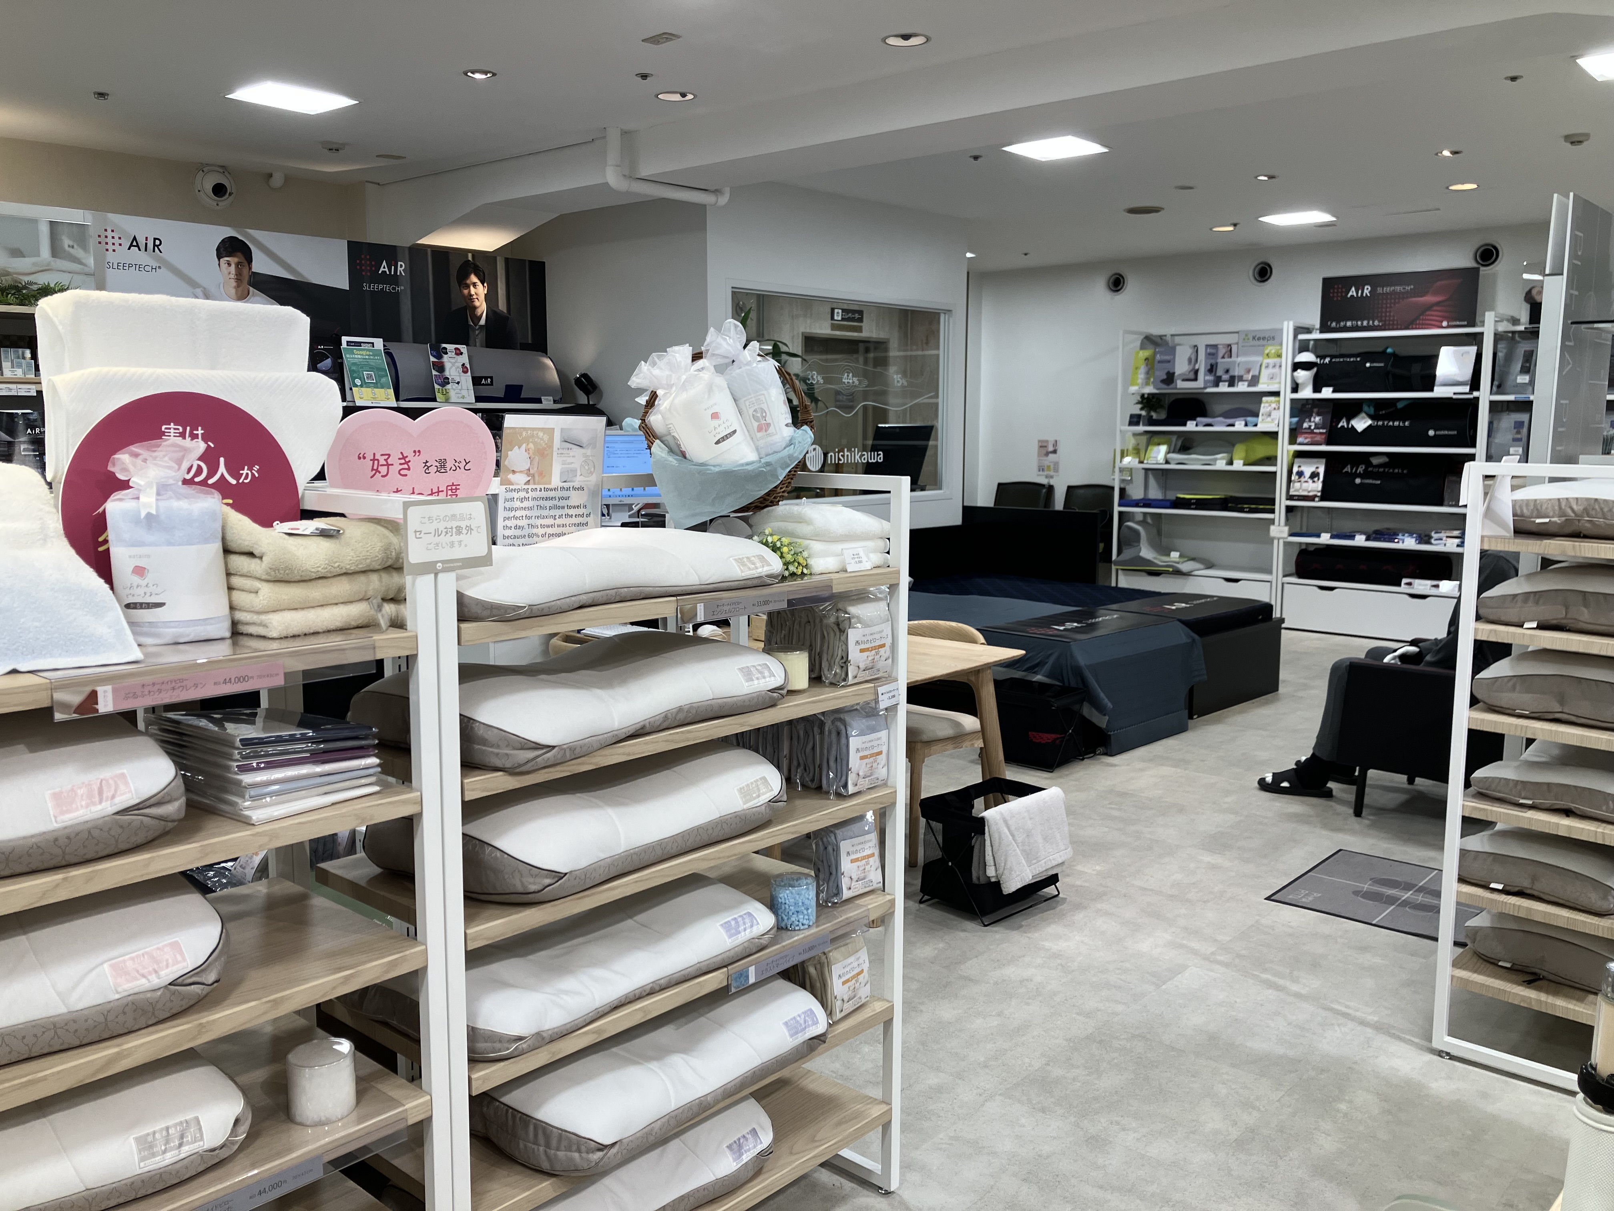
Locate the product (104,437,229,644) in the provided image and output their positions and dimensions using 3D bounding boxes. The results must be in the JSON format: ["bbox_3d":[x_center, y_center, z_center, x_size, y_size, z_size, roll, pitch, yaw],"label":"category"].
[{"bbox_3d":[-0.728,-0.076,1.482,0.125,0.225,0.090,-4,9,-30],"label":"product"}]

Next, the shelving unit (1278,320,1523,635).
[{"bbox_3d":[4.135,-0.893,9.275,1.316,2.222,0.476,6,10,39],"label":"shelving unit"}]

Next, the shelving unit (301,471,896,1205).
[{"bbox_3d":[-0.287,0.465,2.122,0.392,1.327,0.944,7,10,41],"label":"shelving unit"}]

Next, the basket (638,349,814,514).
[{"bbox_3d":[-0.141,-0.302,2.260,0.300,0.290,0.260,-3,8,-23],"label":"basket"}]

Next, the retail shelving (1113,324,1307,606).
[{"bbox_3d":[3.114,-1.005,10.098,1.317,2.222,0.476,6,10,39],"label":"retail shelving"}]

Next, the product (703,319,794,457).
[{"bbox_3d":[-0.100,-0.376,2.270,0.090,0.240,0.120,-14,2,26],"label":"product"}]

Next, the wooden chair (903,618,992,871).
[{"bbox_3d":[0.336,0.446,4.556,0.500,0.745,0.530,7,10,41],"label":"wooden chair"}]

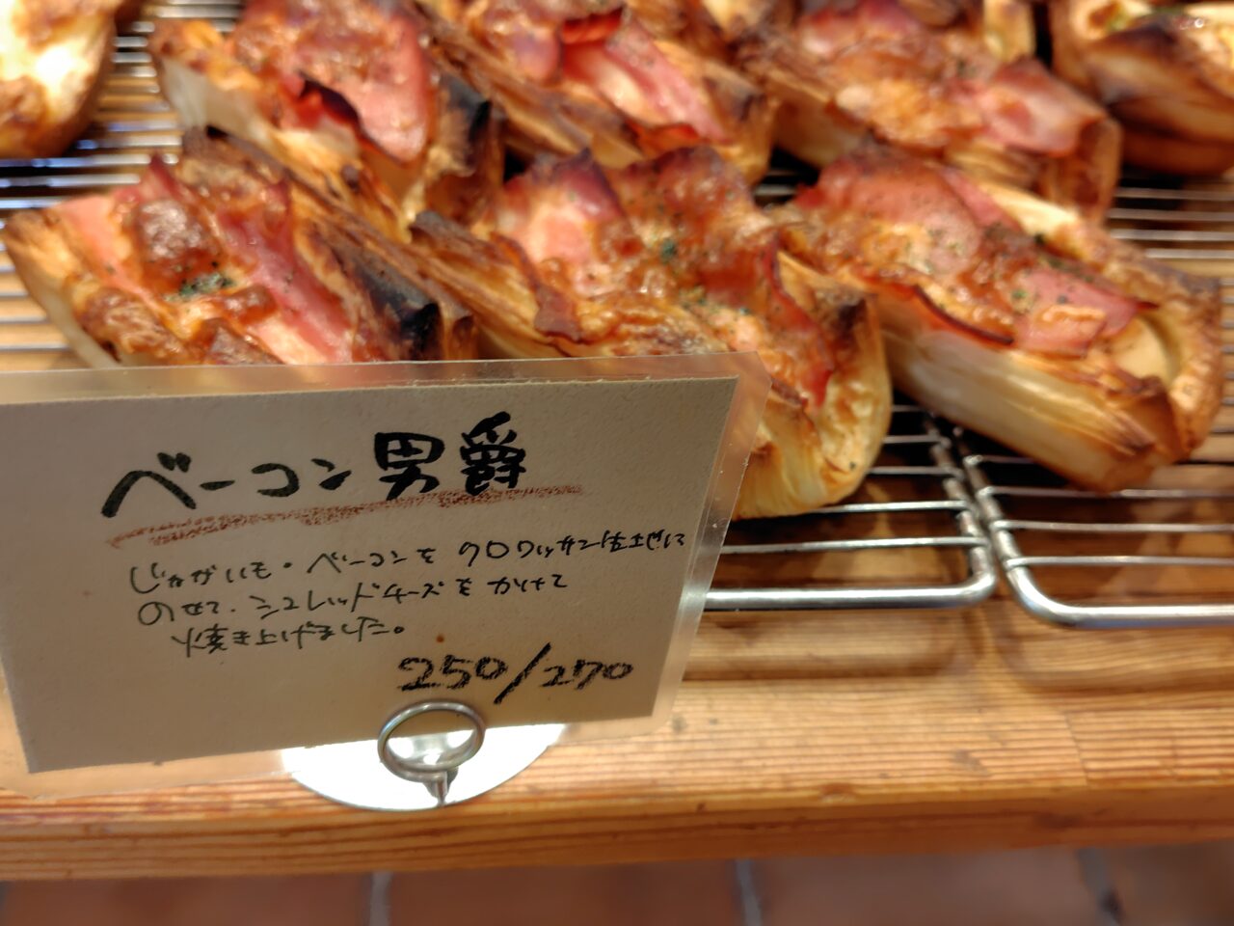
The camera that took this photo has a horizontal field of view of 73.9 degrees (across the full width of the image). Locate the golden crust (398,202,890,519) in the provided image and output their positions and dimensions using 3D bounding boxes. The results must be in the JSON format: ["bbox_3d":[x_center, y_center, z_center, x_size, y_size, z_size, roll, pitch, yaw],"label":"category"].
[{"bbox_3d":[0.014,-0.039,0.235,0.135,0.046,0.078,37,62,20],"label":"golden crust"}]

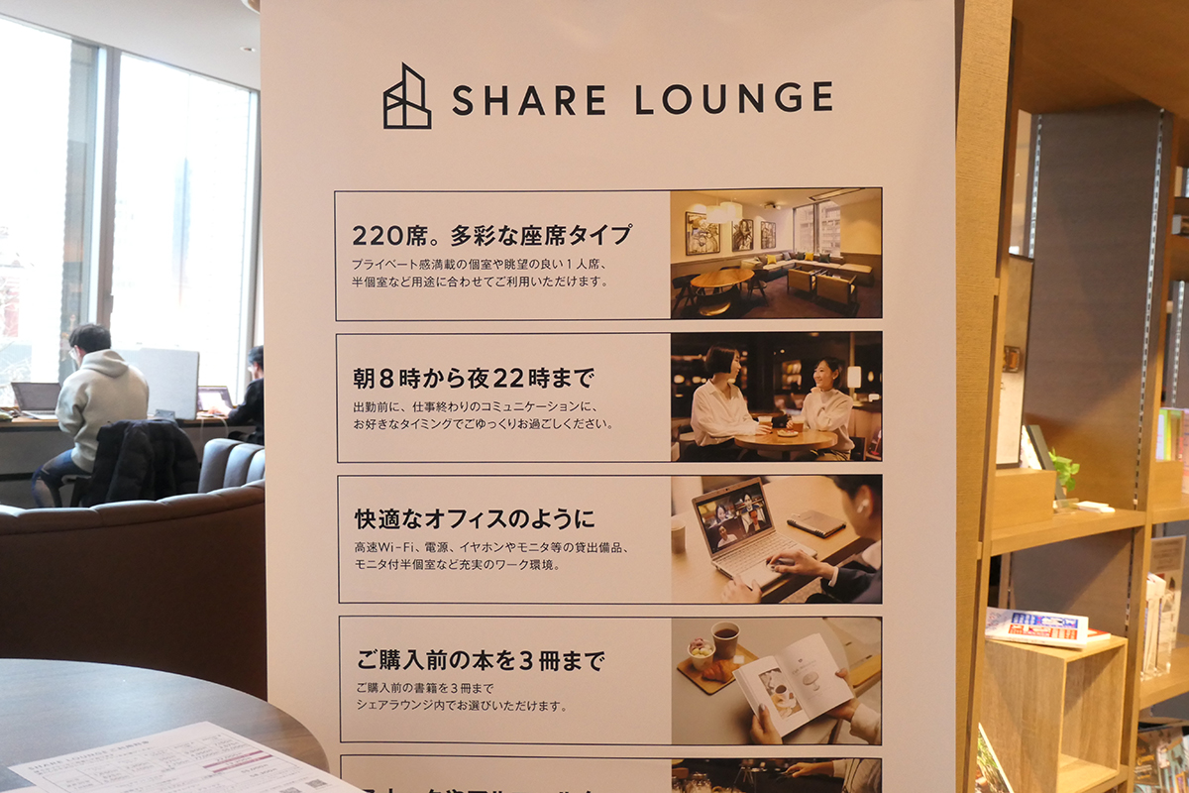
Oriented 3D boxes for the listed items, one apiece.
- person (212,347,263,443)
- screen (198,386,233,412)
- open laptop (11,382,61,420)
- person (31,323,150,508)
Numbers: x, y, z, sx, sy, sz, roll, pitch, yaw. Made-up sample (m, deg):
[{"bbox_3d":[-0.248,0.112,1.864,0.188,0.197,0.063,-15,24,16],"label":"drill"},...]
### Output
[{"bbox_3d":[-2.351,0.260,7.464,0.680,1.251,0.510,4,2,34],"label":"person"},{"bbox_3d":[-2.810,0.017,7.799,0.012,0.198,0.299,-28,-16,31],"label":"screen"},{"bbox_3d":[-3.379,0.031,6.566,0.337,0.215,0.309,4,2,33],"label":"open laptop"},{"bbox_3d":[-3.044,0.221,6.364,0.660,1.324,0.520,4,2,34],"label":"person"}]

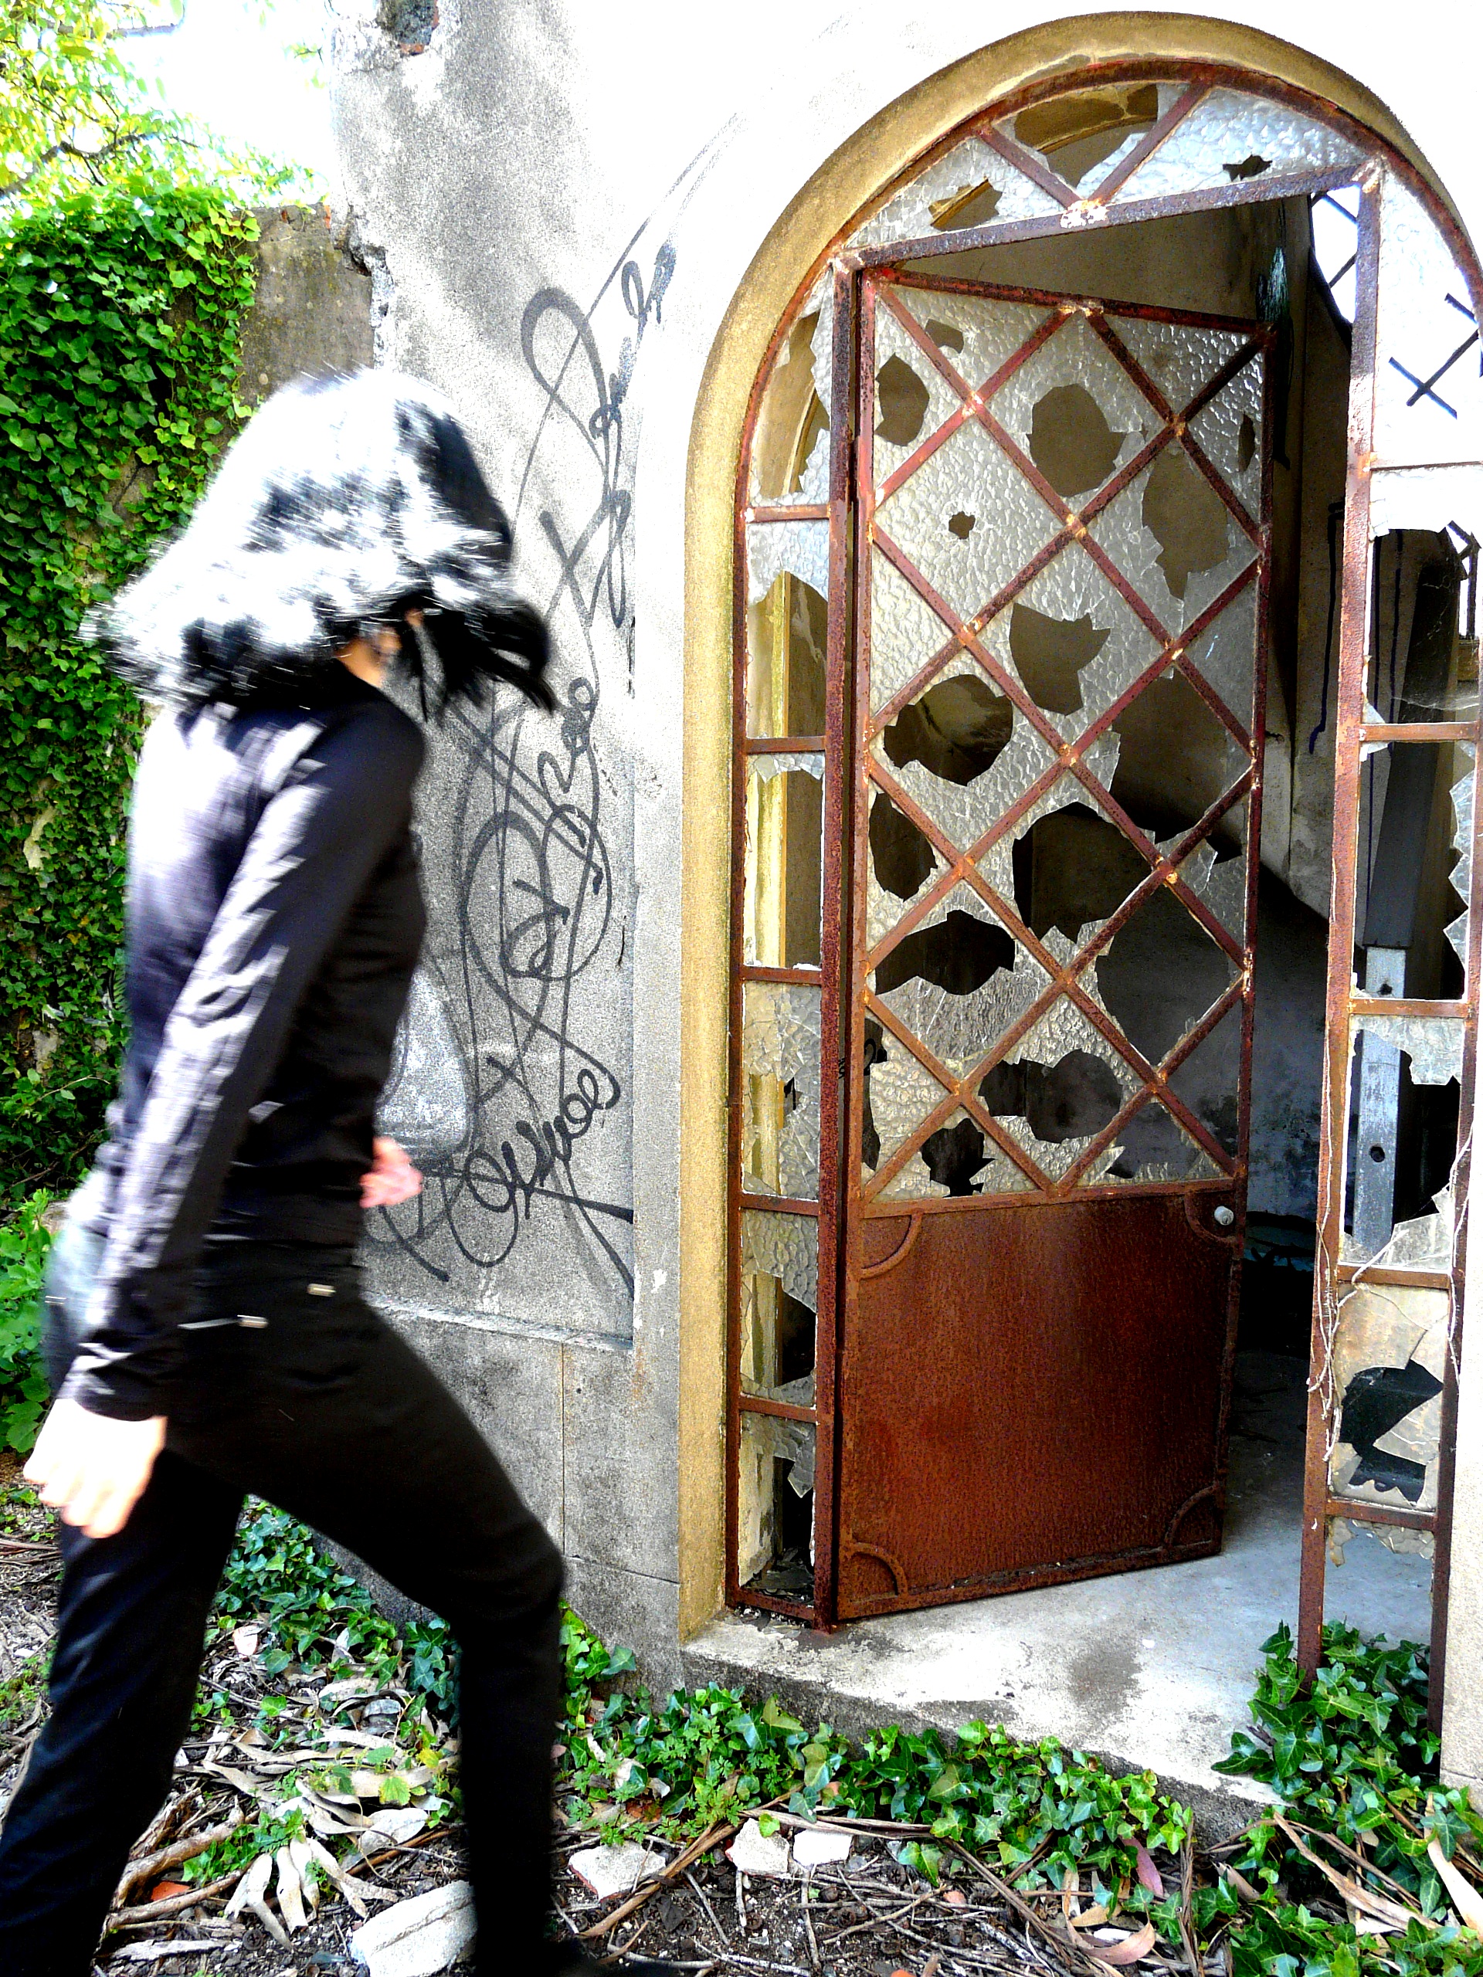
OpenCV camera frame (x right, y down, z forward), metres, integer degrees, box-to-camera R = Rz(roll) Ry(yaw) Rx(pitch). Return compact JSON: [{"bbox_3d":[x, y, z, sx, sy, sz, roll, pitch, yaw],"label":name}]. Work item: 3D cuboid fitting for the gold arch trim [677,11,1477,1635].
[{"bbox_3d":[0.410,-0.096,2.102,1.030,2.172,0.154,3,6,27],"label":"gold arch trim"}]

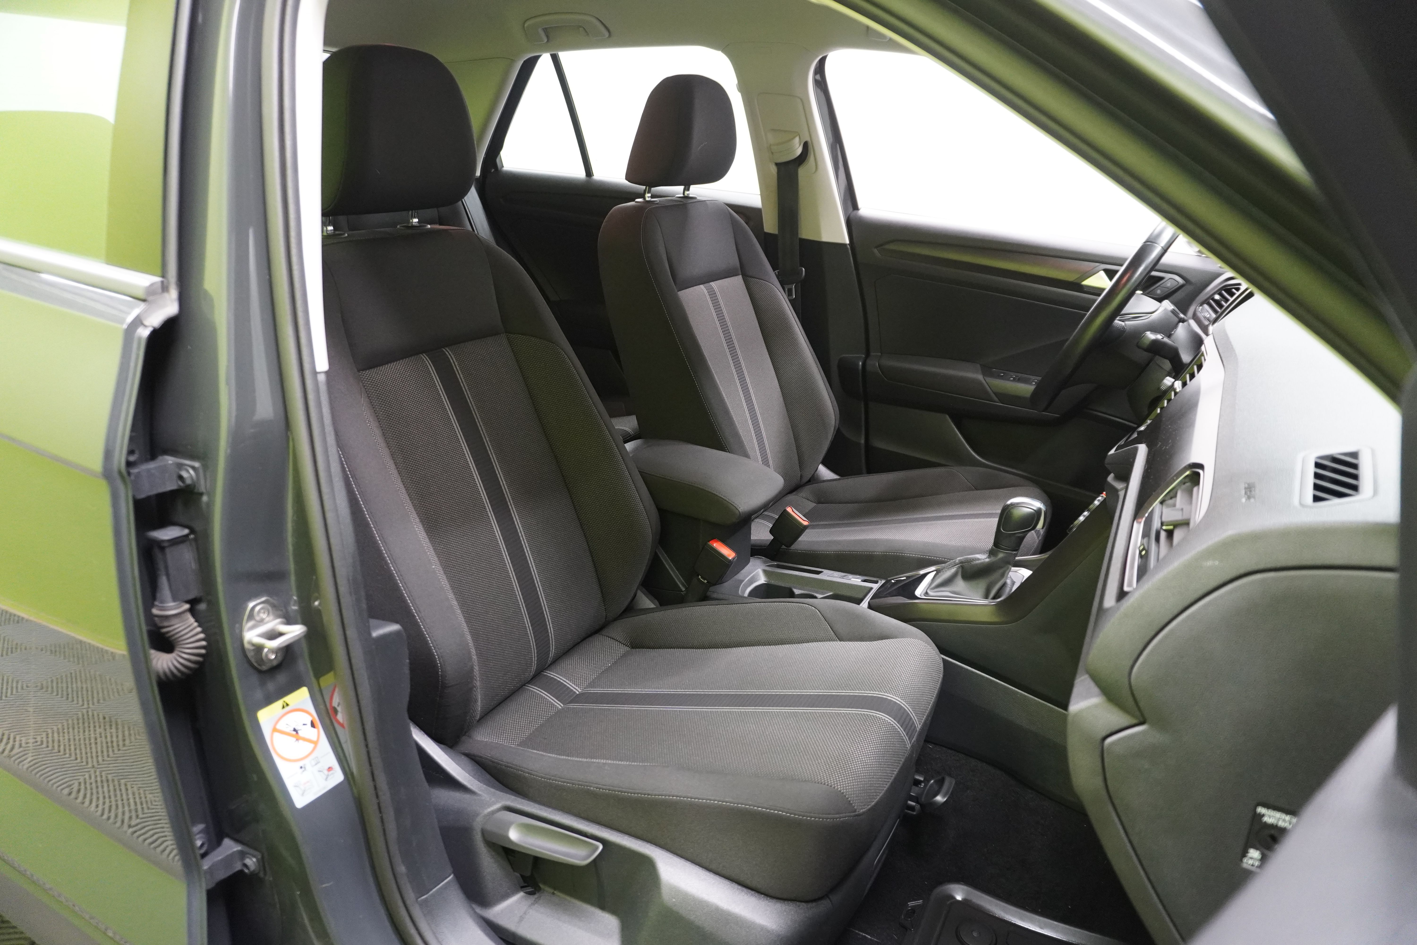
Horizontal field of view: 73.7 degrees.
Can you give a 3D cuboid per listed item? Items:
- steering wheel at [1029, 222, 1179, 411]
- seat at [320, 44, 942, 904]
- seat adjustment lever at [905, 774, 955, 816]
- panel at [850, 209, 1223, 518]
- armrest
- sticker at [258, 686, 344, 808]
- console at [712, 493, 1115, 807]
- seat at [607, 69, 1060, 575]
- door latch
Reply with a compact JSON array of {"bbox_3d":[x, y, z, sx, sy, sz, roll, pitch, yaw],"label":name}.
[{"bbox_3d":[0.651,-0.240,1.501,0.090,0.365,0.370,37,31,14],"label":"steering wheel"},{"bbox_3d":[-0.117,0.002,1.175,0.820,1.000,0.540,11,22,27],"label":"seat"},{"bbox_3d":[0.253,0.376,1.101,0.080,0.035,0.075,11,22,27],"label":"seat adjustment lever"},{"bbox_3d":[0.678,-0.175,1.931,0.880,0.650,0.120,11,22,27],"label":"panel"},{"bbox_3d":[-0.038,0.009,1.553,0.310,0.075,0.150,11,22,27],"label":"armrest"},{"bbox_3d":[-0.386,0.260,0.895,0.002,0.095,0.055,-14,9,33],"label":"sticker"},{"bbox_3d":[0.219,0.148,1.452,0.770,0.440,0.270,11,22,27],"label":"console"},{"bbox_3d":[0.246,-0.205,1.756,0.820,1.000,0.540,11,22,27],"label":"seat"},{"bbox_3d":[-0.392,0.145,0.851,0.045,0.073,0.043,11,22,27],"label":"door latch"}]

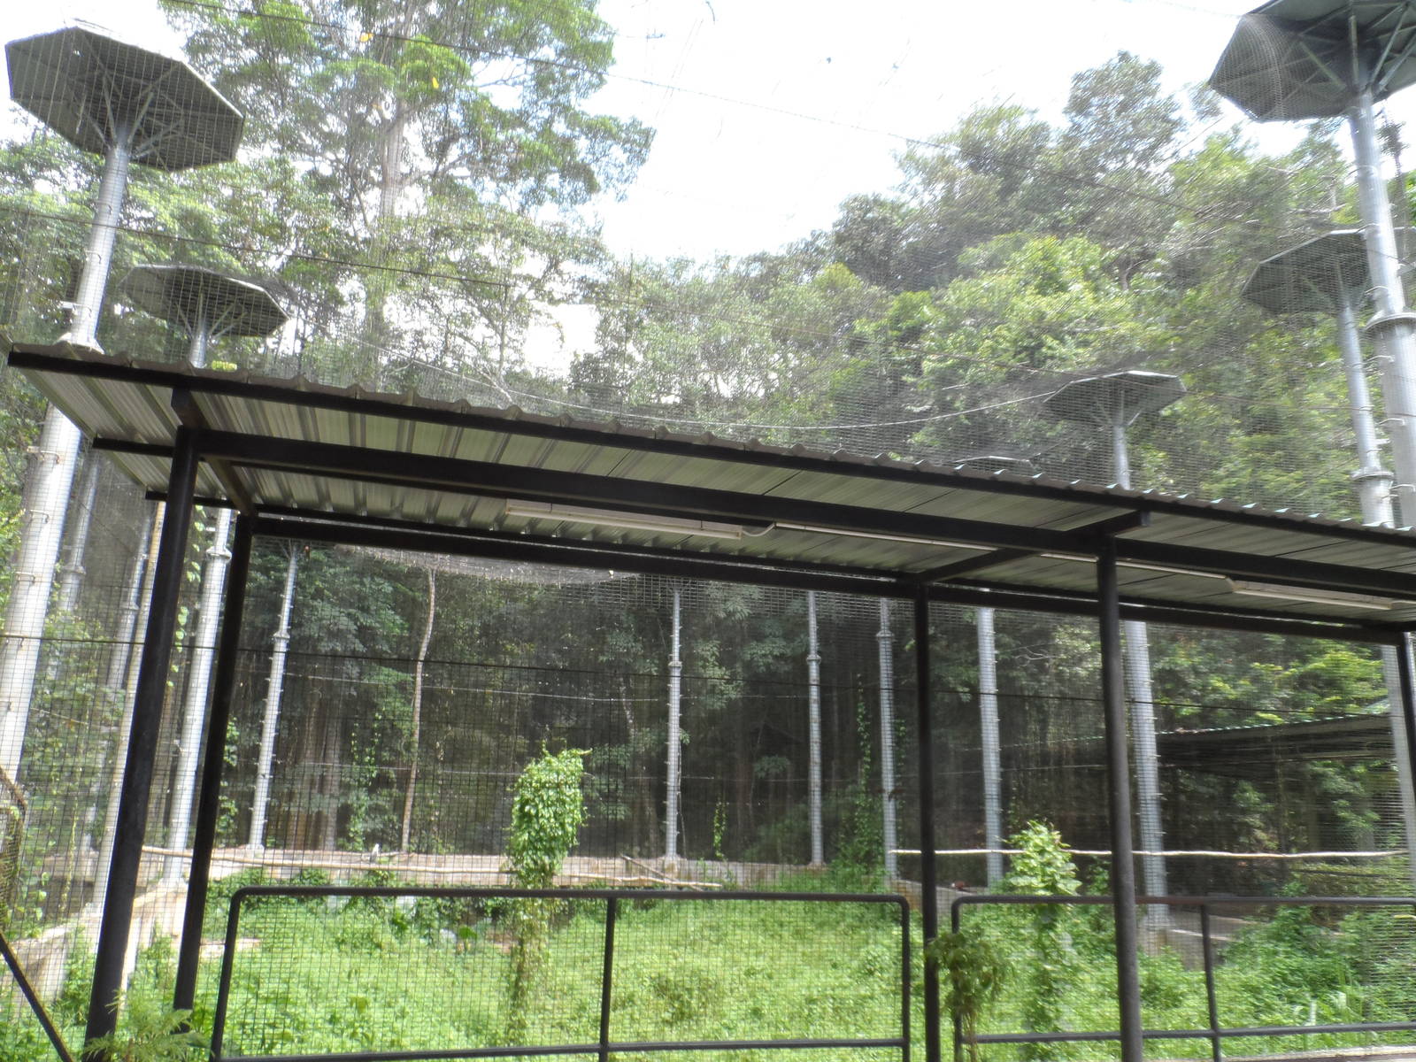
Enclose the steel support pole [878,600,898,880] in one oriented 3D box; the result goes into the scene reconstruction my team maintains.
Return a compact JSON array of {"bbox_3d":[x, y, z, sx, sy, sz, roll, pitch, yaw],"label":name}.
[{"bbox_3d":[4.515,4.825,24.302,0.400,7.280,0.400,2,-14,0],"label":"steel support pole"}]

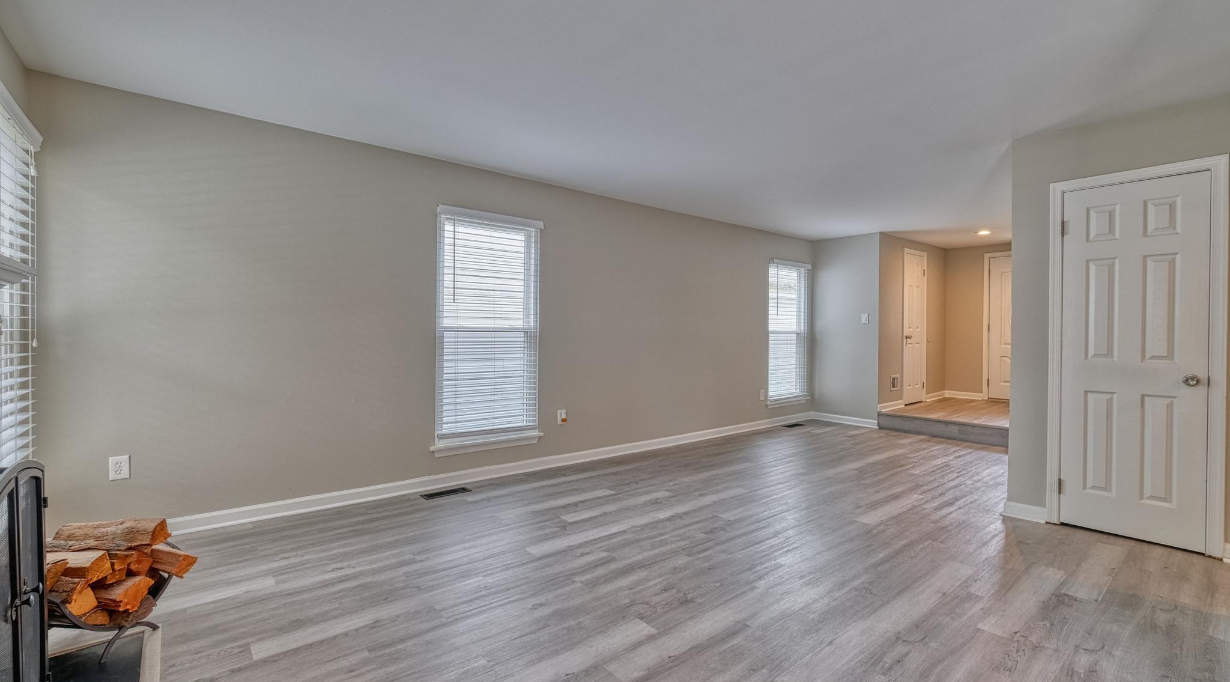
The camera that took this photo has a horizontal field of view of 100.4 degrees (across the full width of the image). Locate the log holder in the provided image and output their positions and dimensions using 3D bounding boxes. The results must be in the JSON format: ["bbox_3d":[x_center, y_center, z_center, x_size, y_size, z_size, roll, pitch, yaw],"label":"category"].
[{"bbox_3d":[-1.937,0.972,1.890,0.360,0.275,0.410,1,1,10],"label":"log holder"}]

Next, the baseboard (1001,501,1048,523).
[{"bbox_3d":[2.617,1.085,3.273,0.018,0.093,0.220,0,1,-38],"label":"baseboard"}]

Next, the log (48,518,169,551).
[{"bbox_3d":[-1.890,0.730,1.925,0.370,0.097,0.100,0,1,-3],"label":"log"}]

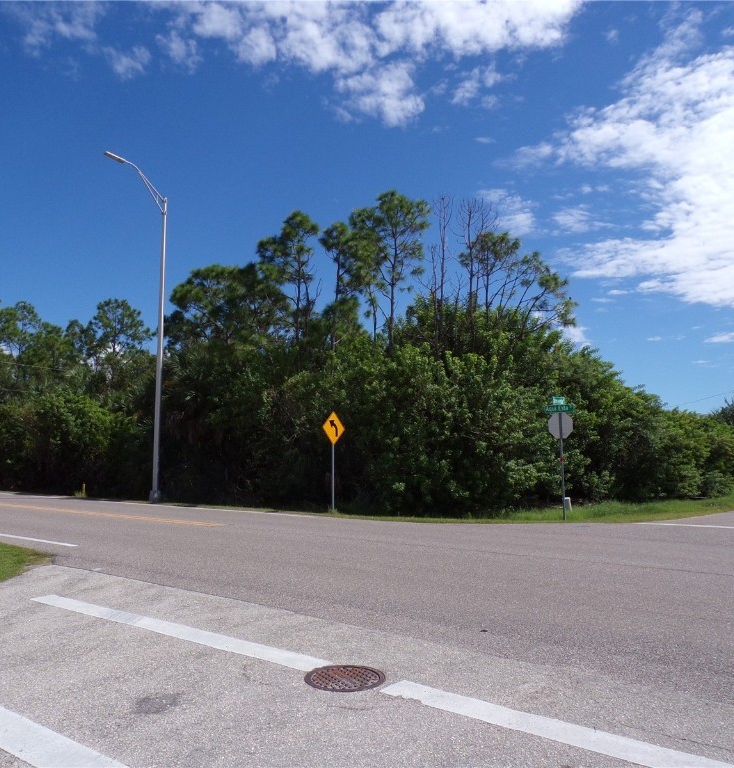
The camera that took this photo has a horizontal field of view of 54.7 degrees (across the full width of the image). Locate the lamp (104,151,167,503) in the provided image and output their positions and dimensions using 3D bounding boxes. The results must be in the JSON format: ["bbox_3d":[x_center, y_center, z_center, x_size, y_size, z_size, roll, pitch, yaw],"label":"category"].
[{"bbox_3d":[-9.163,-2.154,27.868,0.420,13.450,2.930,-5,-8,39],"label":"lamp"}]

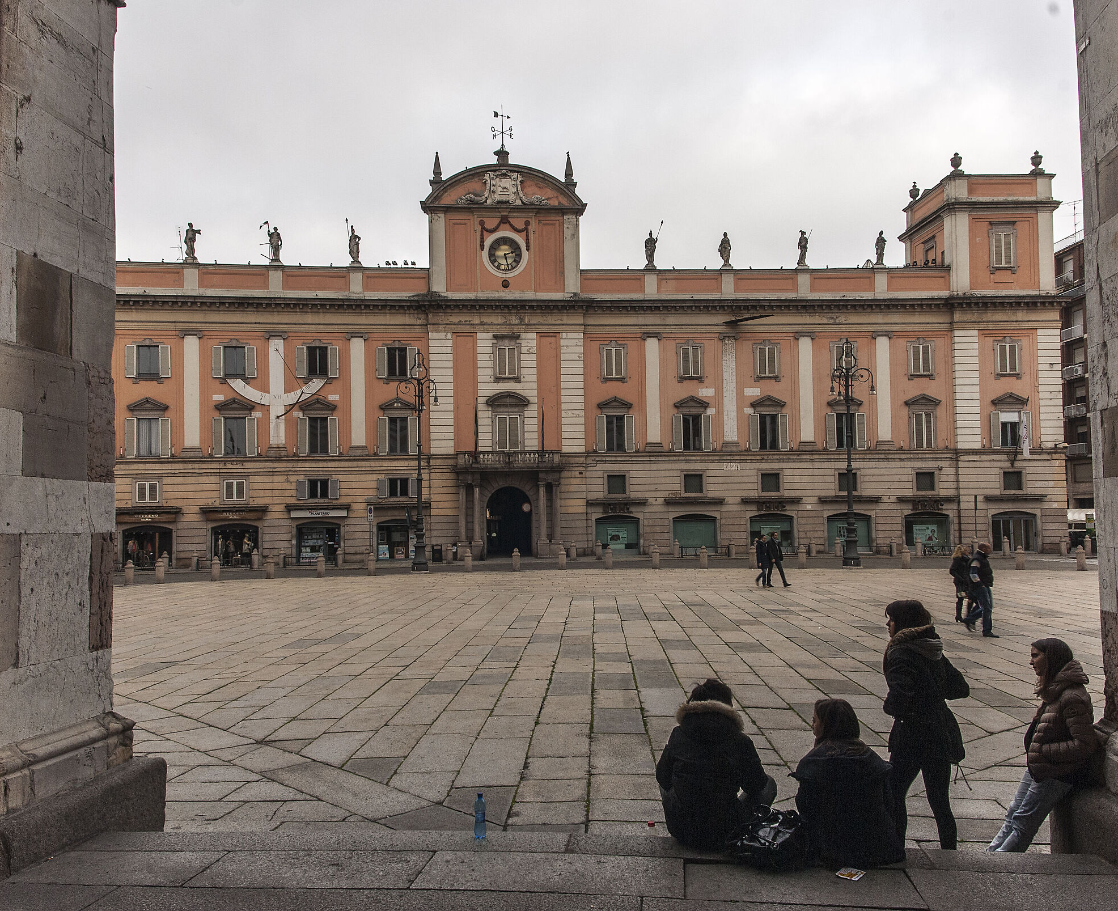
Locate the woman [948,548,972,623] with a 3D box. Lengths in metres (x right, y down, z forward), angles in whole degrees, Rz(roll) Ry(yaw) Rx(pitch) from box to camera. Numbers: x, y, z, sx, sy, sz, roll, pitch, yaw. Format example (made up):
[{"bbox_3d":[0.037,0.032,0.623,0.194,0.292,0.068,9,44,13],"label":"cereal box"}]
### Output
[{"bbox_3d":[8.347,2.675,19.600,0.580,1.620,0.500,-2,-2,17],"label":"woman"}]

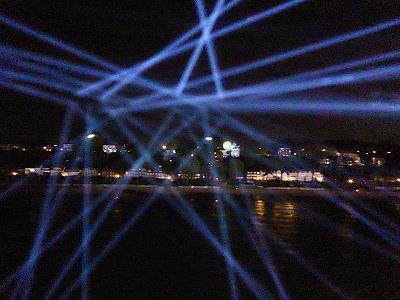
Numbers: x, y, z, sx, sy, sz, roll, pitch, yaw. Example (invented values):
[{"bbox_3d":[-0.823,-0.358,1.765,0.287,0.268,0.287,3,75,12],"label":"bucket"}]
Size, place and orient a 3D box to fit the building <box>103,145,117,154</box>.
[{"bbox_3d":[-111.630,-0.310,356.360,16.110,10.300,12.720,1,-6,-7],"label":"building"}]

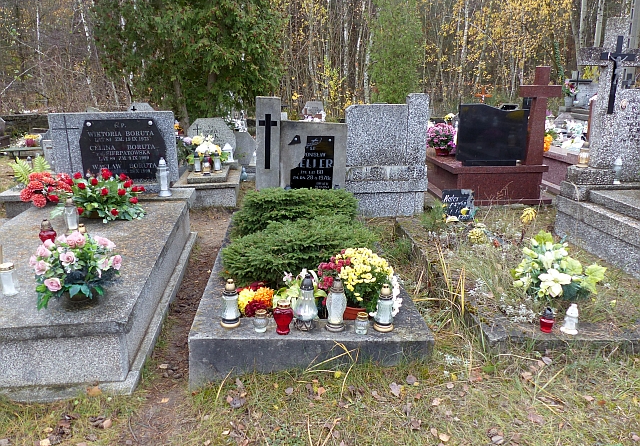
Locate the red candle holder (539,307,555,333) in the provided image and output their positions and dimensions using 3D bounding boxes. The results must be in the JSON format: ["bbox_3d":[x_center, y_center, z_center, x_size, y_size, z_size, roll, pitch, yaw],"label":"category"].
[{"bbox_3d":[1.109,0.477,2.354,0.068,0.120,0.068,0,15,0],"label":"red candle holder"}]

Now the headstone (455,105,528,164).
[{"bbox_3d":[2.050,-1.040,5.695,0.814,0.711,0.113,-1,15,-3],"label":"headstone"}]

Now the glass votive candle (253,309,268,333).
[{"bbox_3d":[-0.277,0.456,2.260,0.072,0.095,0.072,-1,15,-5],"label":"glass votive candle"}]

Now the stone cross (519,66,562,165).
[{"bbox_3d":[2.587,-1.244,5.640,0.494,1.133,0.134,-1,15,-3],"label":"stone cross"}]

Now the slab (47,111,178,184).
[{"bbox_3d":[-1.840,-0.665,4.324,1.081,0.639,0.144,-2,15,-8],"label":"slab"}]

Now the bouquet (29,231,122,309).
[{"bbox_3d":[-1.252,0.246,2.461,0.440,0.300,0.360,-2,15,-7],"label":"bouquet"}]

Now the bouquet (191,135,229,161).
[{"bbox_3d":[-1.482,-0.941,6.448,0.500,0.400,0.360,-2,15,-8],"label":"bouquet"}]

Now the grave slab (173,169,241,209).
[{"bbox_3d":[-1.395,-0.486,6.130,0.742,0.268,1.298,-2,15,-7],"label":"grave slab"}]

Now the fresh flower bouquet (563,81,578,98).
[{"bbox_3d":[4.723,-2.517,9.064,0.268,0.288,0.247,0,15,0],"label":"fresh flower bouquet"}]

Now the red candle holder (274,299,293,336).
[{"bbox_3d":[-0.179,0.454,2.295,0.090,0.155,0.090,0,15,0],"label":"red candle holder"}]

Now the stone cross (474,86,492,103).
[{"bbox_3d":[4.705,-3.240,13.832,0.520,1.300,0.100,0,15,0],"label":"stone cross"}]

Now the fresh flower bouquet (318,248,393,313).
[{"bbox_3d":[0.179,0.277,2.425,0.350,0.309,0.288,0,15,0],"label":"fresh flower bouquet"}]

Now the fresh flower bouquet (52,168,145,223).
[{"bbox_3d":[-1.747,-0.224,3.792,0.660,0.370,0.450,-2,15,-7],"label":"fresh flower bouquet"}]

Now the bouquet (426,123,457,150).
[{"bbox_3d":[1.692,-1.167,6.694,0.420,0.430,0.420,0,15,0],"label":"bouquet"}]

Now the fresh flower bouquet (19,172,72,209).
[{"bbox_3d":[-2.206,-0.265,3.862,0.381,0.258,0.278,-2,15,-8],"label":"fresh flower bouquet"}]

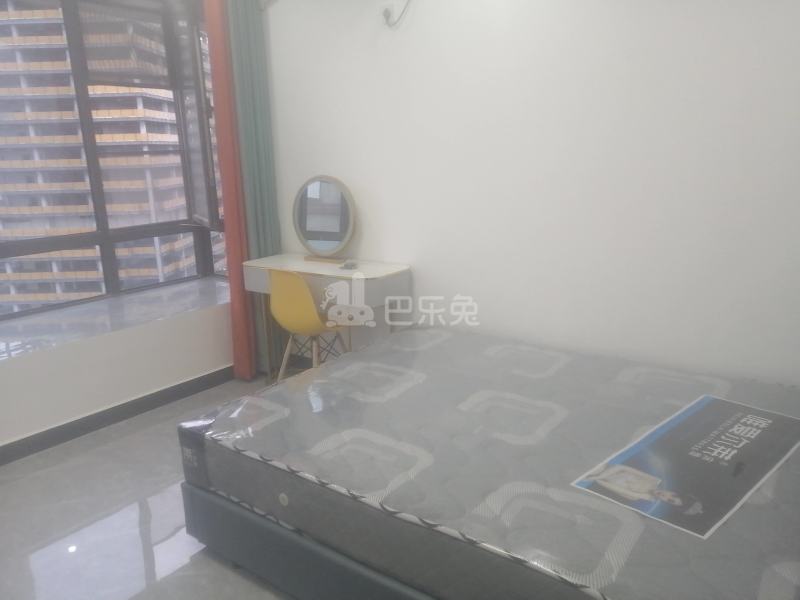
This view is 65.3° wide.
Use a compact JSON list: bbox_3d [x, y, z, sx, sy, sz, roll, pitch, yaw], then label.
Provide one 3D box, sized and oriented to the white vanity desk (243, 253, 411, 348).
[{"bbox_3d":[-0.405,0.177,3.591,0.982,0.768,0.398,8,16,36],"label":"white vanity desk"}]

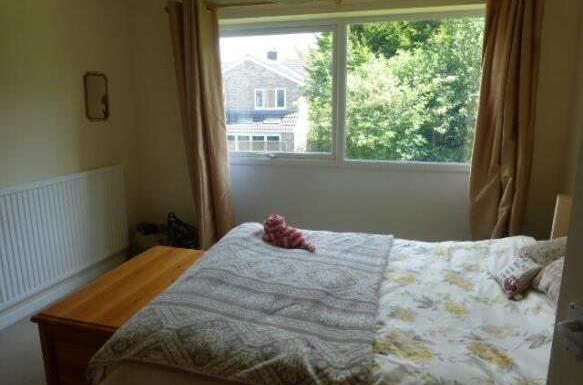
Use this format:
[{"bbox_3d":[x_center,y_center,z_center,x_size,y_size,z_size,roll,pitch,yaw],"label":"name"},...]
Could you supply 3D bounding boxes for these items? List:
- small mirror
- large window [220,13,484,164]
[{"bbox_3d":[-1.525,-0.754,3.194,0.025,0.373,0.243,3,12,14],"label":"small mirror"},{"bbox_3d":[0.402,-0.789,3.304,2.220,1.189,0.100,3,12,14],"label":"large window"}]

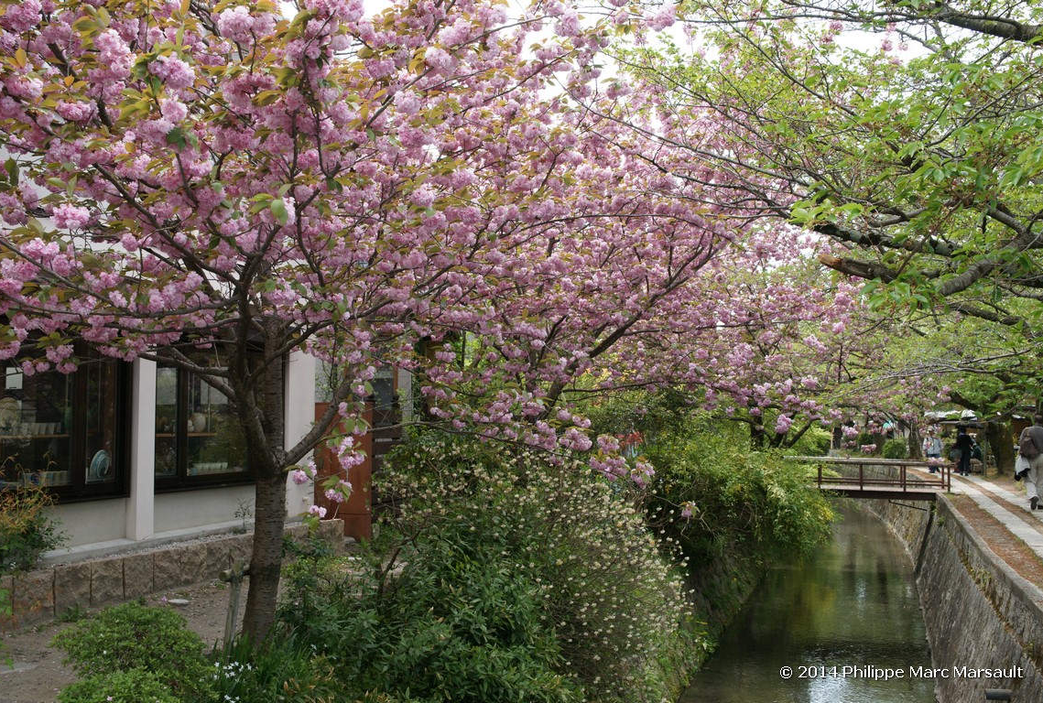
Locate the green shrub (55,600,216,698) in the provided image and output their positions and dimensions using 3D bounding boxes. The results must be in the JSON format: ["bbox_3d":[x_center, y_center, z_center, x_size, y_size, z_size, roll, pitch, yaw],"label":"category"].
[{"bbox_3d":[-2.127,1.629,5.600,0.900,0.500,0.850,1,-5,-18],"label":"green shrub"}]

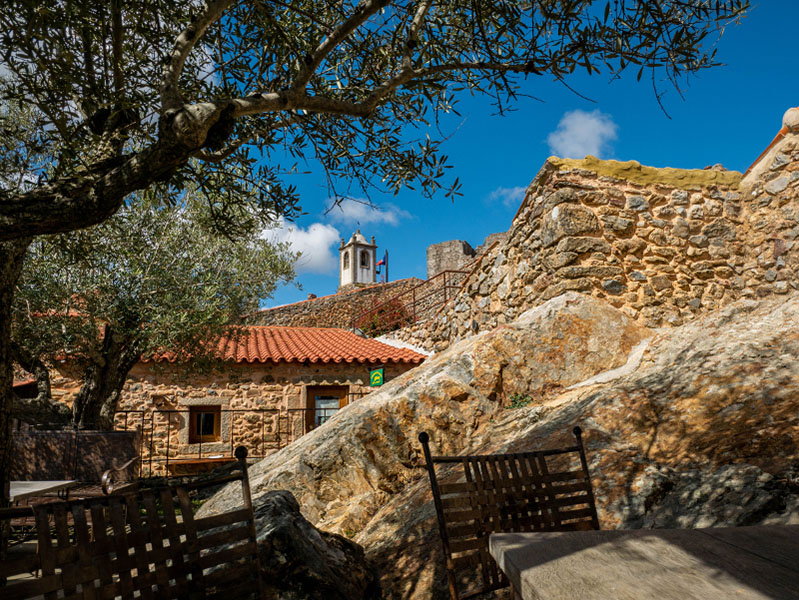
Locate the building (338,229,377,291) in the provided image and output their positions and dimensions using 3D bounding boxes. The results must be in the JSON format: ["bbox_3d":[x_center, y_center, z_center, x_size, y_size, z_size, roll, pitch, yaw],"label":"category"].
[{"bbox_3d":[-4.069,-3.722,55.000,2.900,6.300,2.900,3,-6,-34],"label":"building"}]

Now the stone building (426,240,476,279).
[{"bbox_3d":[4.316,-3.113,46.000,3.400,3.600,2.800,-3,-6,30],"label":"stone building"}]

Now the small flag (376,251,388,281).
[{"bbox_3d":[-1.768,-3.436,56.000,1.250,3.200,0.250,0,-5,-5],"label":"small flag"}]

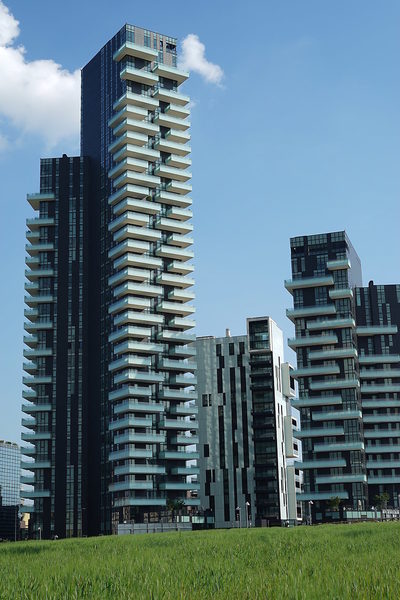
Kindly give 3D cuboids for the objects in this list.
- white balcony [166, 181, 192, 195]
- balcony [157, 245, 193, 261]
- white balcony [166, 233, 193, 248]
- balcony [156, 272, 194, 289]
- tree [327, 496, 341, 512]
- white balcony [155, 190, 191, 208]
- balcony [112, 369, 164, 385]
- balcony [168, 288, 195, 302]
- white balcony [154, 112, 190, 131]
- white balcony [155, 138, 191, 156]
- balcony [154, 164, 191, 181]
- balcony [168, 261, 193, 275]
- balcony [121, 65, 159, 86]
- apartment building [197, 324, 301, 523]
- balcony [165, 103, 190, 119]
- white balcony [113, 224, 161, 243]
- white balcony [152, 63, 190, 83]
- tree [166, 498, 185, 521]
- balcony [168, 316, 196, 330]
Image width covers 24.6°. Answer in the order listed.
[{"bbox_3d":[-5.290,-28.010,230.170,5.740,1.570,3.400,8,-18,-32],"label":"white balcony"},{"bbox_3d":[-6.230,-11.300,224.790,9.100,1.570,3.400,8,-18,-32],"label":"balcony"},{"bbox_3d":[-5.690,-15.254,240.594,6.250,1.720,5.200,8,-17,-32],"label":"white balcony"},{"bbox_3d":[-6.040,-4.540,222.990,9.100,1.570,3.400,8,-18,-32],"label":"balcony"},{"bbox_3d":[30.371,46.577,207.749,3.060,4.080,3.060,-6,-15,17],"label":"tree"},{"bbox_3d":[-6.610,-24.820,228.390,9.100,1.570,3.400,8,-18,-32],"label":"white balcony"},{"bbox_3d":[-14.090,18.490,213.350,9.210,1.570,7.040,8,-18,-32],"label":"balcony"},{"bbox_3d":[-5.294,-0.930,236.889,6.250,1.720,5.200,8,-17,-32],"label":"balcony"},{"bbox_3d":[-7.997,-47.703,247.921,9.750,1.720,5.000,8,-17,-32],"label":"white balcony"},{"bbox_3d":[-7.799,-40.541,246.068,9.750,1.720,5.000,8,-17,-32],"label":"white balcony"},{"bbox_3d":[-6.800,-31.590,230.190,9.100,1.570,3.400,8,-18,-32],"label":"balcony"},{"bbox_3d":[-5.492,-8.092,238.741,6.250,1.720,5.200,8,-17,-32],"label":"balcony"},{"bbox_3d":[-16.161,-59.748,244.820,9.800,1.720,3.400,8,-17,-32],"label":"balcony"},{"bbox_3d":[13.821,36.043,253.940,22.500,56.618,29.000,-5,-15,12],"label":"apartment building"},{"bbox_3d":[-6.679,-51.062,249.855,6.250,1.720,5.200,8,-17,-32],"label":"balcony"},{"bbox_3d":[-15.050,-15.320,222.350,9.210,1.570,7.040,8,-18,-32],"label":"white balcony"},{"bbox_3d":[-8.260,-58.340,238.440,9.100,1.570,5.950,8,-18,-32],"label":"white balcony"},{"bbox_3d":[-5.430,46.730,203.000,4.300,5.600,4.300,-2,-15,0],"label":"tree"},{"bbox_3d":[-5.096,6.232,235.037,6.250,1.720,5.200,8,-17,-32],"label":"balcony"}]

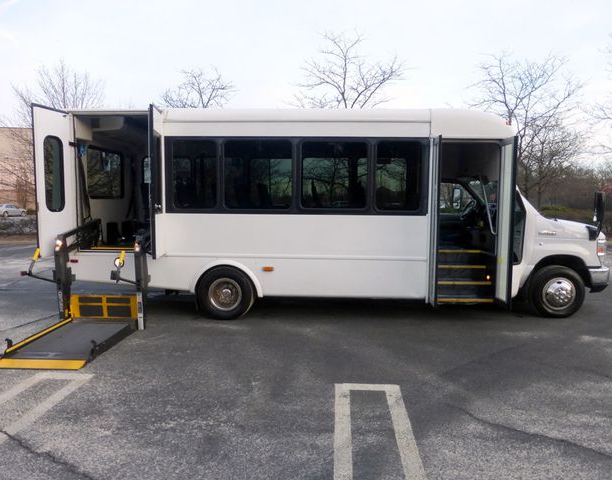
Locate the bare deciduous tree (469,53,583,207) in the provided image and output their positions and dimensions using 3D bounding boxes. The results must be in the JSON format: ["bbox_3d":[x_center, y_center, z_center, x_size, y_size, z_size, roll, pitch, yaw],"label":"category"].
[{"bbox_3d":[10.482,-4.500,21.479,5.752,8.897,5.752,0,4,1],"label":"bare deciduous tree"}]

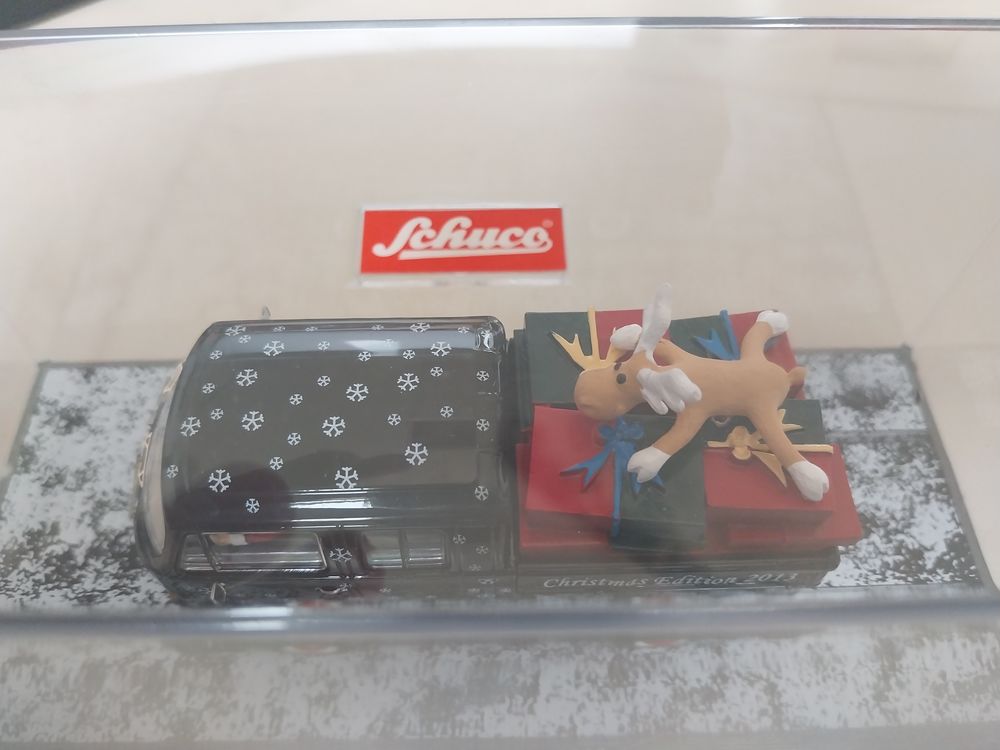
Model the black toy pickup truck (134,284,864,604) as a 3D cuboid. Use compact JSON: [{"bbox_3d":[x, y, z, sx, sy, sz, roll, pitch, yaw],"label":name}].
[{"bbox_3d":[-0.004,0.012,0.117,0.103,0.051,0.047,-1,58,-1],"label":"black toy pickup truck"}]

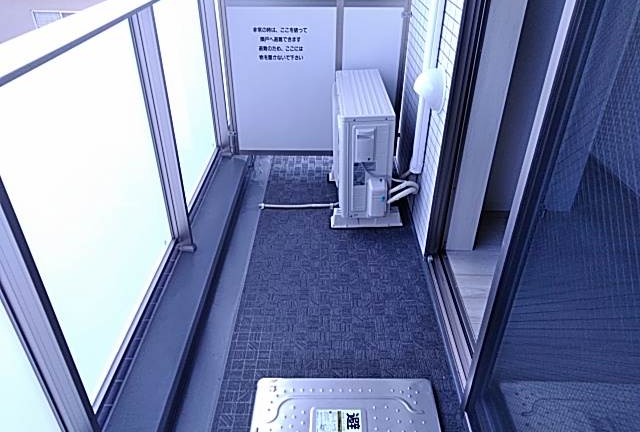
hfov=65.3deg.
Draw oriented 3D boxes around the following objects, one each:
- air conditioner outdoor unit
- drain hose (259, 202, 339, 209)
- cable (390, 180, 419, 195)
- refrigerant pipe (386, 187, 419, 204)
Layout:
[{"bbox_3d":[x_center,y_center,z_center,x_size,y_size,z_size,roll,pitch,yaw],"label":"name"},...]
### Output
[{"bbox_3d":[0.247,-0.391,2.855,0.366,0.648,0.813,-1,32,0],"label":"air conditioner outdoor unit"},{"bbox_3d":[-0.126,-0.061,2.909,0.455,0.030,0.028,0,32,1],"label":"drain hose"},{"bbox_3d":[0.430,-0.141,2.549,0.139,0.059,0.050,0,32,1],"label":"cable"},{"bbox_3d":[0.430,-0.108,2.605,0.156,0.106,0.075,0,31,1],"label":"refrigerant pipe"}]

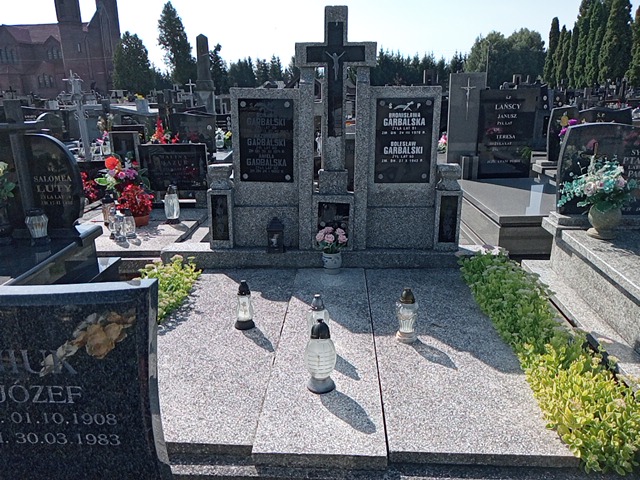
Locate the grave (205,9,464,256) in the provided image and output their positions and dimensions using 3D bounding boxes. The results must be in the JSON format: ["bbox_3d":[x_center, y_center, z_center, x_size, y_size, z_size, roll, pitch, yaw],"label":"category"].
[{"bbox_3d":[0.087,-0.682,3.469,1.730,1.624,0.280,1,16,2],"label":"grave"}]

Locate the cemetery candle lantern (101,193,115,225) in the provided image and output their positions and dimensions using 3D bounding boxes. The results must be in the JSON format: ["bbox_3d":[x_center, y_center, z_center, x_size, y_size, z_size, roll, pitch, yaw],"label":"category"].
[{"bbox_3d":[-1.962,-0.291,4.792,0.130,0.295,0.130,1,17,2],"label":"cemetery candle lantern"}]

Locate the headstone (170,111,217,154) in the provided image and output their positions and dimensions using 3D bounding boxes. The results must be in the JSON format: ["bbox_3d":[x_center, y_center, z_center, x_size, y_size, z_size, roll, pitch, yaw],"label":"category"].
[{"bbox_3d":[-1.819,-1.527,7.473,0.650,0.582,0.130,1,16,2],"label":"headstone"}]

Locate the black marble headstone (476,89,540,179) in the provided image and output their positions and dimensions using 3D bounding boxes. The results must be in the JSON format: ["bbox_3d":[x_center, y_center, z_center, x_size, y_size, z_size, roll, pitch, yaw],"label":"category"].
[{"bbox_3d":[2.236,-1.254,6.187,0.720,1.060,0.090,1,15,3],"label":"black marble headstone"}]

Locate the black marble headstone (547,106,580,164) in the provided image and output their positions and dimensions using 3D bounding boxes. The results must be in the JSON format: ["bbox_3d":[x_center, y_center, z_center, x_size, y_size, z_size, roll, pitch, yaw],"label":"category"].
[{"bbox_3d":[2.735,-1.173,5.805,0.370,0.607,0.110,1,16,2],"label":"black marble headstone"}]

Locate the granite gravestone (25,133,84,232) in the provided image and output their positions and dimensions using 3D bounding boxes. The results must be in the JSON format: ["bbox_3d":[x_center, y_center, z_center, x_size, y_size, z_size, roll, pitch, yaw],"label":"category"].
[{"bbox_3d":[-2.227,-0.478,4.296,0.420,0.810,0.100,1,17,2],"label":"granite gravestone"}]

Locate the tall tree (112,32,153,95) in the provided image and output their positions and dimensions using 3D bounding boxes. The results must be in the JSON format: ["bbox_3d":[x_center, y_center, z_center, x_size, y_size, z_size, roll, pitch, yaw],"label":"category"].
[{"bbox_3d":[-18.169,-16.175,51.034,3.960,8.100,3.960,1,15,3],"label":"tall tree"}]

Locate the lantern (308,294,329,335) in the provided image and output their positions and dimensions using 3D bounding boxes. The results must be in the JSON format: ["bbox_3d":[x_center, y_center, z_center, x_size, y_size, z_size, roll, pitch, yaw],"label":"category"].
[{"bbox_3d":[-0.007,0.400,2.537,0.118,0.284,0.118,1,15,3],"label":"lantern"}]

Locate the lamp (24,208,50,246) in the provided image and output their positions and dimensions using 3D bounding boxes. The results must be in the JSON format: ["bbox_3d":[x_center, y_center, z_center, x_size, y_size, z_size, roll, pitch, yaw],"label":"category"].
[{"bbox_3d":[-2.236,-0.106,4.095,0.175,0.275,0.175,1,17,2],"label":"lamp"}]

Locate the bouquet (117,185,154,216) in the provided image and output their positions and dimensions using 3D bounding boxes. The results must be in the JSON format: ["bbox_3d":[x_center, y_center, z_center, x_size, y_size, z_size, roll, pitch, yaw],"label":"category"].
[{"bbox_3d":[-1.592,-0.338,4.466,0.330,0.260,0.310,1,16,2],"label":"bouquet"}]

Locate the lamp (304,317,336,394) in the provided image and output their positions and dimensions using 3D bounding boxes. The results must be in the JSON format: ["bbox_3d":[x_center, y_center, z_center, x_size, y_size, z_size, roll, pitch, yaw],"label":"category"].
[{"bbox_3d":[0.004,0.480,2.190,0.133,0.315,0.133,1,15,3],"label":"lamp"}]

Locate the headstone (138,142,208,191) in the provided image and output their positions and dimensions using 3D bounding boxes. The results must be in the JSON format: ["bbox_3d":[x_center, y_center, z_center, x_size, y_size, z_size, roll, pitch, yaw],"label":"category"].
[{"bbox_3d":[-1.503,-0.764,5.372,0.680,0.500,0.100,1,17,2],"label":"headstone"}]

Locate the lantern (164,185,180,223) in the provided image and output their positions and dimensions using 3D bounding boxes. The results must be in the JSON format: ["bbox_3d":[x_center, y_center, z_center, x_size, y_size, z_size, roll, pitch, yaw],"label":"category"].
[{"bbox_3d":[-1.310,-0.316,4.598,0.132,0.340,0.132,1,16,2],"label":"lantern"}]

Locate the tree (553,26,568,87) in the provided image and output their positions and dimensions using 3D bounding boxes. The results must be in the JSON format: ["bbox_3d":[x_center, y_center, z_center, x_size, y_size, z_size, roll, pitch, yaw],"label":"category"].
[{"bbox_3d":[19.733,-14.277,42.706,1.250,6.200,1.250,1,16,2],"label":"tree"}]

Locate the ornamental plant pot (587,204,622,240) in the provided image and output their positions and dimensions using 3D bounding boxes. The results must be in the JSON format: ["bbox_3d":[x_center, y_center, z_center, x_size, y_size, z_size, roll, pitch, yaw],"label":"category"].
[{"bbox_3d":[2.000,-0.133,3.649,0.230,0.225,0.230,1,15,3],"label":"ornamental plant pot"}]

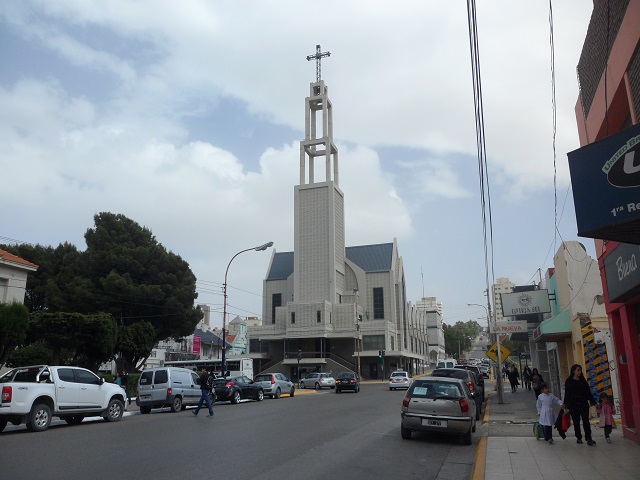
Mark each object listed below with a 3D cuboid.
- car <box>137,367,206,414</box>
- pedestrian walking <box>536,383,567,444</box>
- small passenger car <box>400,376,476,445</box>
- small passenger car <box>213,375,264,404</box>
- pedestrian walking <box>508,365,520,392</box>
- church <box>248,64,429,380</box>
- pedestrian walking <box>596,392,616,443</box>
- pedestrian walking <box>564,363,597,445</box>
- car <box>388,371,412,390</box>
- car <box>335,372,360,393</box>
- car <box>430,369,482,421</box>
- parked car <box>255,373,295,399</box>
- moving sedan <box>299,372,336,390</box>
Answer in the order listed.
[{"bbox_3d":[-6.082,6.481,21.887,1.720,1.800,4.120,-5,-15,18],"label":"car"},{"bbox_3d":[4.939,3.712,10.717,0.480,1.200,0.360,2,-14,-8],"label":"pedestrian walking"},{"bbox_3d":[3.104,4.235,12.708,1.620,1.440,3.780,-5,-15,18],"label":"small passenger car"},{"bbox_3d":[-4.549,8.228,27.582,1.790,1.410,4.220,-5,-15,18],"label":"small passenger car"},{"bbox_3d":[11.674,8.352,30.103,0.500,1.640,0.400,-5,-15,18],"label":"pedestrian walking"},{"bbox_3d":[4.243,-3.988,89.855,24.500,56.000,34.000,-5,-15,18],"label":"church"},{"bbox_3d":[6.083,3.804,10.733,0.440,1.040,0.340,-5,-15,18],"label":"pedestrian walking"},{"bbox_3d":[5.546,3.461,10.600,0.550,1.620,0.380,3,-15,-15],"label":"pedestrian walking"},{"bbox_3d":[6.443,10.988,39.065,1.680,1.460,4.200,-4,-15,14],"label":"car"},{"bbox_3d":[2.048,10.699,37.565,1.670,1.450,4.200,-2,-14,8],"label":"car"},{"bbox_3d":[4.817,5.483,17.895,1.700,1.600,4.000,-5,-15,18],"label":"car"},{"bbox_3d":[-2.904,9.470,32.466,1.670,1.460,3.900,-5,-15,18],"label":"parked car"},{"bbox_3d":[-0.239,12.442,44.156,1.680,1.450,4.000,7,-16,-28],"label":"moving sedan"}]

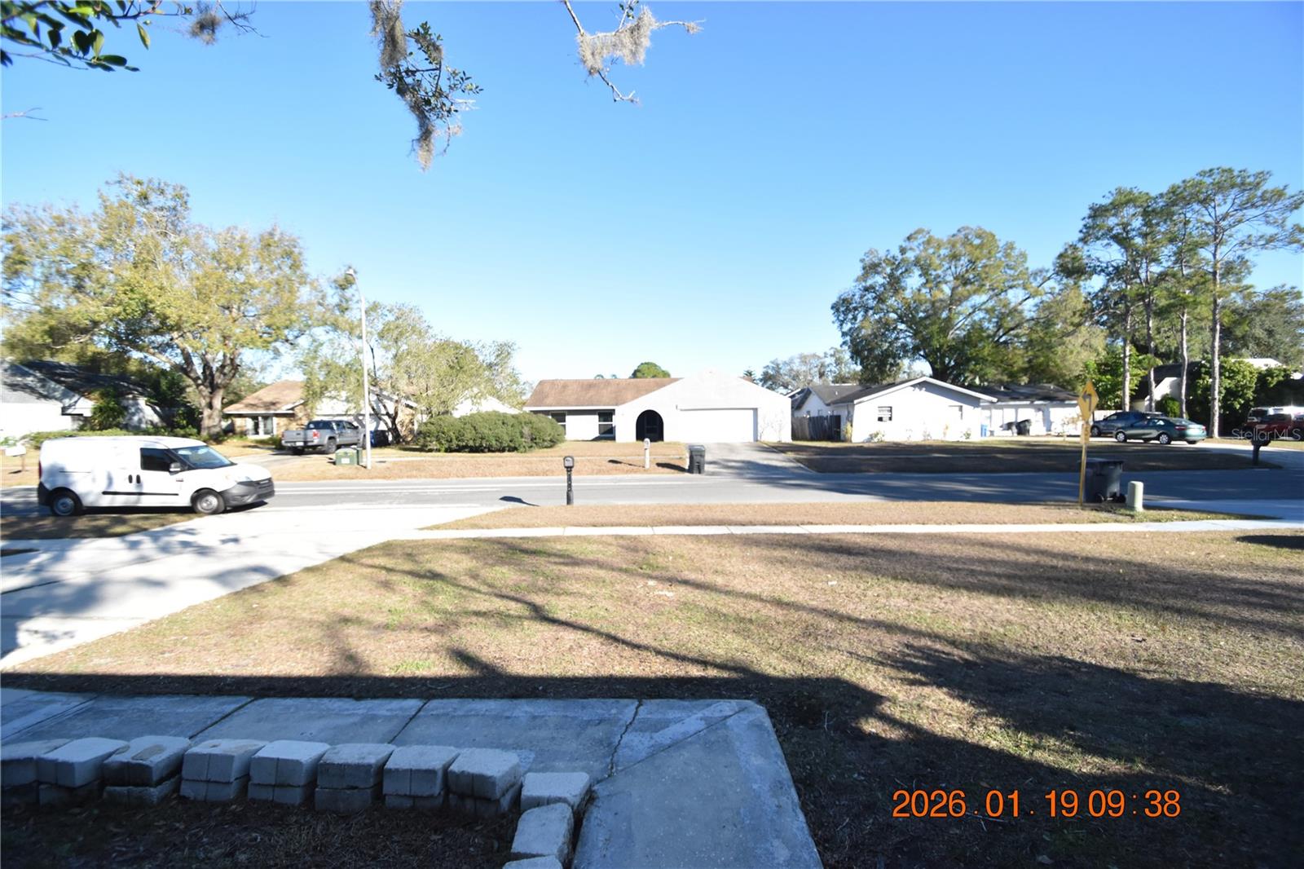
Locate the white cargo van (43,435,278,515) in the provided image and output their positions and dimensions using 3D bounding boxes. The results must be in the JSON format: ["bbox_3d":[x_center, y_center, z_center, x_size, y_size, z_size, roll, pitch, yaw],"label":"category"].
[{"bbox_3d":[-12.291,1.003,13.807,4.750,1.880,1.840,-1,3,-5],"label":"white cargo van"}]

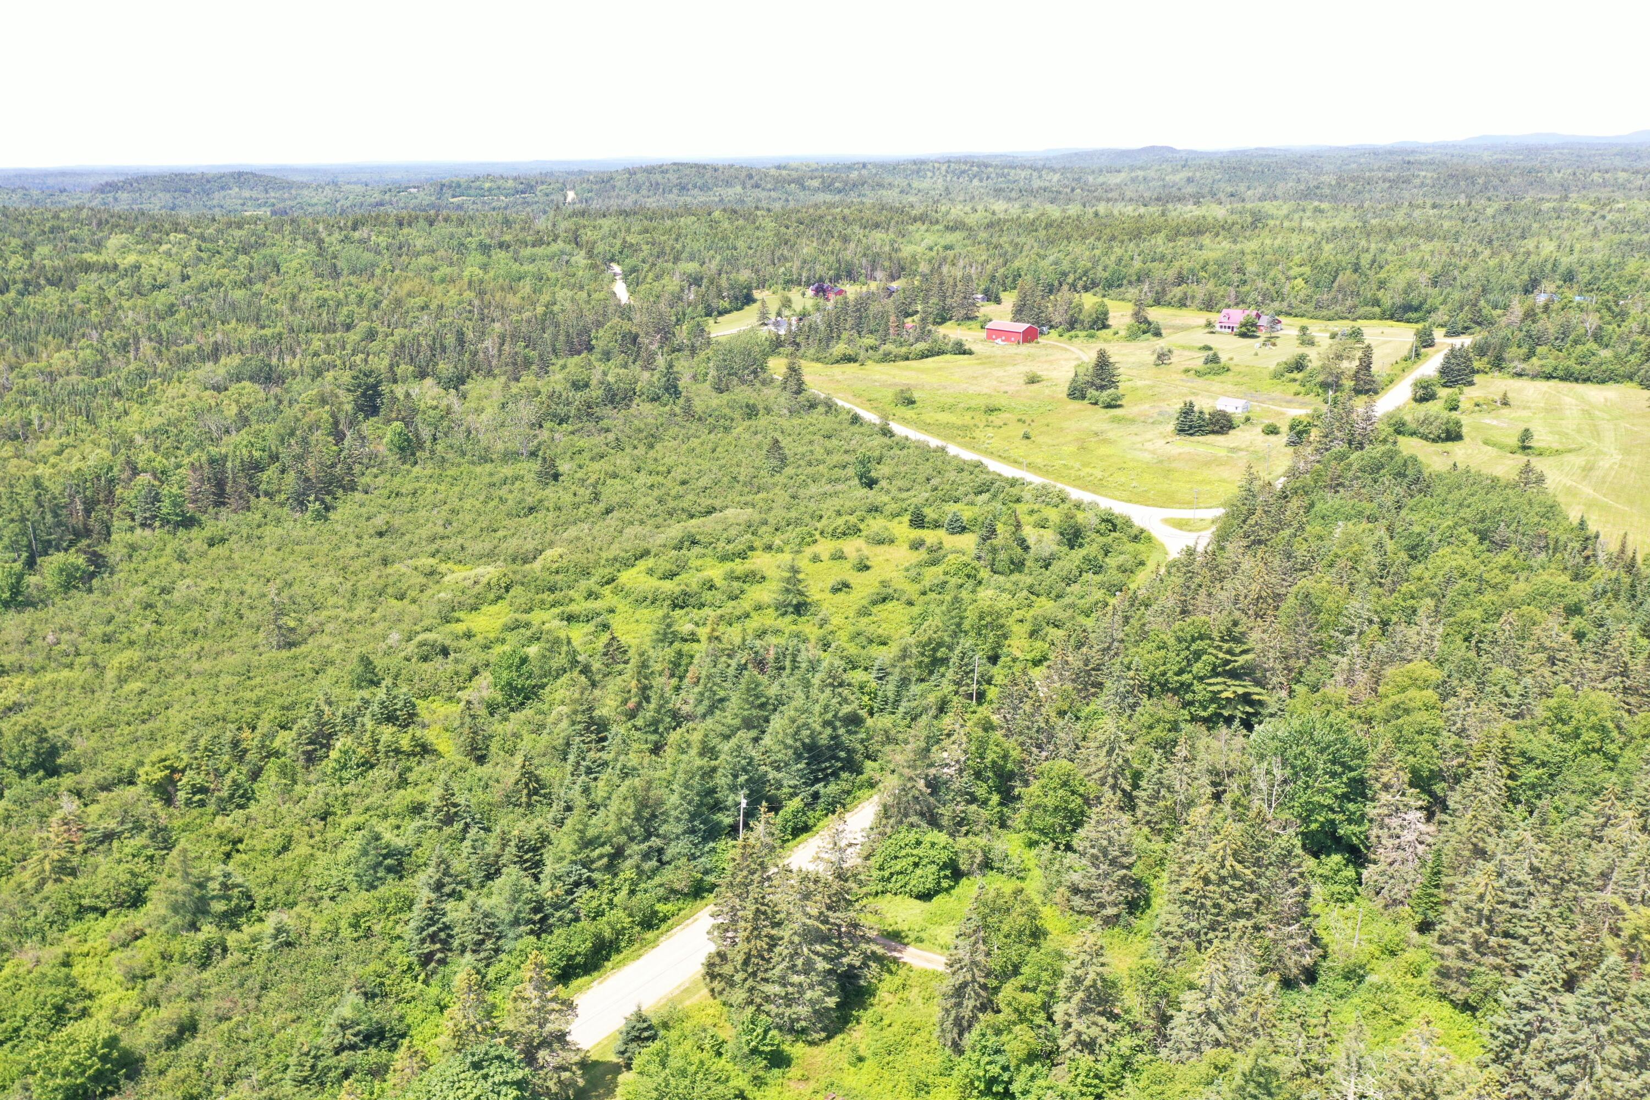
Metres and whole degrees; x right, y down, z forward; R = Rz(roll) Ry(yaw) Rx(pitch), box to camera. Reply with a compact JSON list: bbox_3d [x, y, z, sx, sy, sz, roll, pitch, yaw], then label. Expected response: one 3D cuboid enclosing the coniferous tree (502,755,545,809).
[{"bbox_3d":[-35.870,28.330,152.930,5.230,8.890,5.230,-5,18,-14],"label":"coniferous tree"}]

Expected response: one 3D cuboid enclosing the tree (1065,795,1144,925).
[{"bbox_3d":[28.950,31.310,132.040,7.980,13.450,7.980,-1,17,0],"label":"tree"}]

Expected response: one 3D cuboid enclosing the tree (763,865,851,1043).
[{"bbox_3d":[-1.510,35.640,115.250,7.960,15.800,7.960,-1,17,0],"label":"tree"}]

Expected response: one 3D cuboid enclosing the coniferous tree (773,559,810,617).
[{"bbox_3d":[-5.660,6.330,221.010,6.670,10.470,6.670,-1,17,-2],"label":"coniferous tree"}]

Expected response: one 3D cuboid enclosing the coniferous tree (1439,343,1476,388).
[{"bbox_3d":[212.290,-62.230,431.300,12.580,14.160,12.580,8,19,25],"label":"coniferous tree"}]

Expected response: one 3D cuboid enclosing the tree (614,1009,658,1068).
[{"bbox_3d":[-16.450,42.410,111.770,3.820,5.710,3.820,-4,17,-10],"label":"tree"}]

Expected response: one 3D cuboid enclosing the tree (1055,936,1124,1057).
[{"bbox_3d":[22.740,38.610,110.400,6.120,13.030,6.120,3,17,13],"label":"tree"}]

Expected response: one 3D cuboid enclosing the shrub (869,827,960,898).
[{"bbox_3d":[9.760,33.500,139.860,9.850,5.790,9.850,1,17,4],"label":"shrub"}]

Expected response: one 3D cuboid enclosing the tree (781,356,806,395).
[{"bbox_3d":[-10.590,-57.850,427.240,8.610,13.920,8.610,-1,17,0],"label":"tree"}]

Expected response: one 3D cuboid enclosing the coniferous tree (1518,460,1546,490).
[{"bbox_3d":[145.800,-13.330,263.610,5.400,10.650,5.400,-1,17,0],"label":"coniferous tree"}]

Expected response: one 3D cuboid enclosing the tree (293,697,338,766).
[{"bbox_3d":[-65.220,23.880,164.170,5.950,11.370,5.950,-8,19,-23],"label":"tree"}]

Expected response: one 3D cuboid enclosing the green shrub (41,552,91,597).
[{"bbox_3d":[-138.200,4.580,233.640,7.870,7.800,7.870,-1,17,0],"label":"green shrub"}]

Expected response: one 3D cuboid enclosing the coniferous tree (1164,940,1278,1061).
[{"bbox_3d":[33.940,38.850,109.870,9.750,12.680,9.750,6,18,19],"label":"coniferous tree"}]

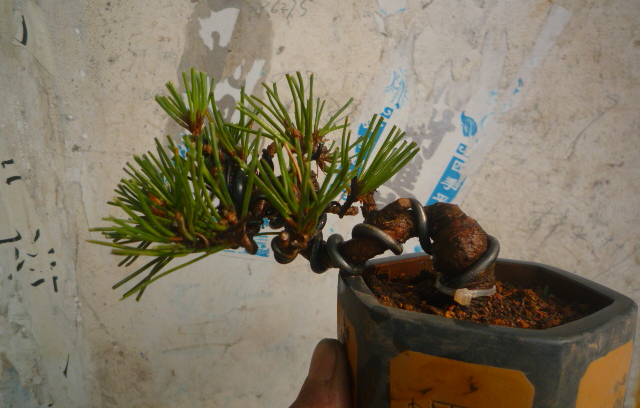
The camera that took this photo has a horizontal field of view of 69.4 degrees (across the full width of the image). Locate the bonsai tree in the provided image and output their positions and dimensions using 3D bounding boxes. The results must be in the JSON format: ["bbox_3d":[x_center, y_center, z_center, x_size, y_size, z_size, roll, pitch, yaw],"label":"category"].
[{"bbox_3d":[-0.011,-0.007,0.202,0.172,0.100,0.092,1,7,0],"label":"bonsai tree"}]

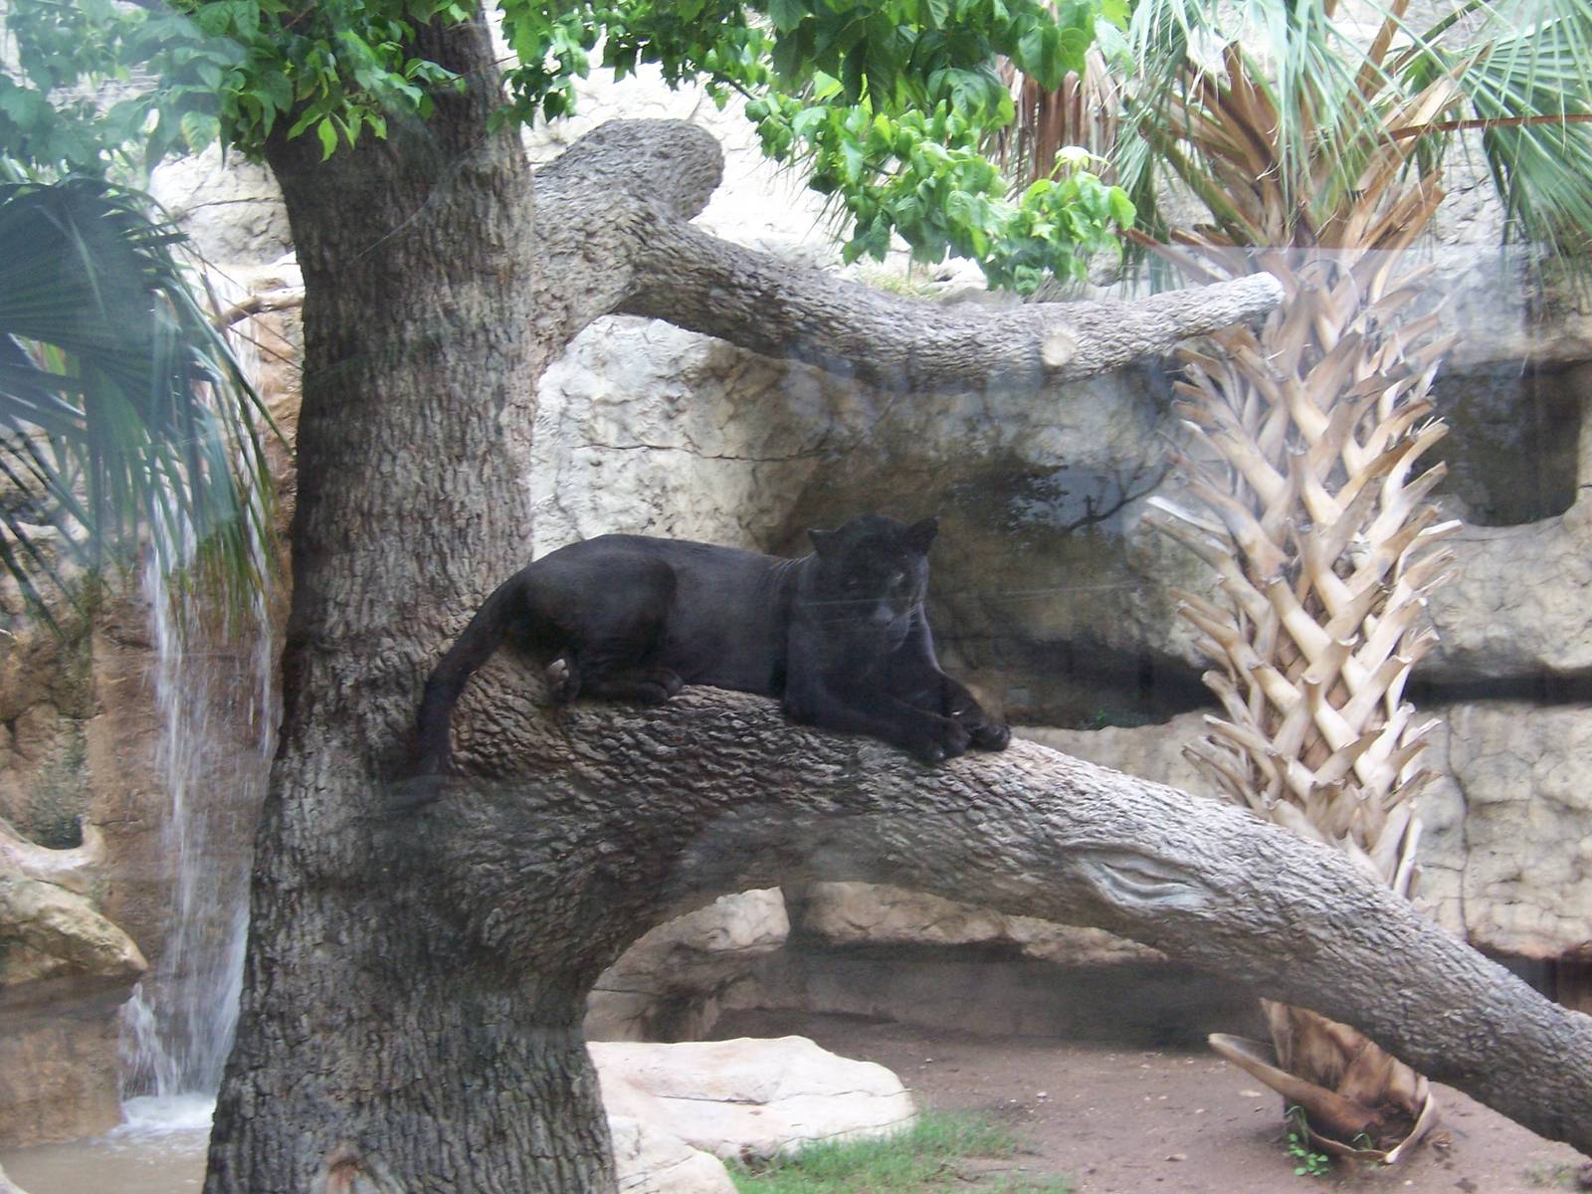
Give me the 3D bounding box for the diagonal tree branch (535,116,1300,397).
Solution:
[{"bbox_3d":[0.265,-0.807,6.500,1.760,0.610,0.500,0,2,0],"label":"diagonal tree branch"}]

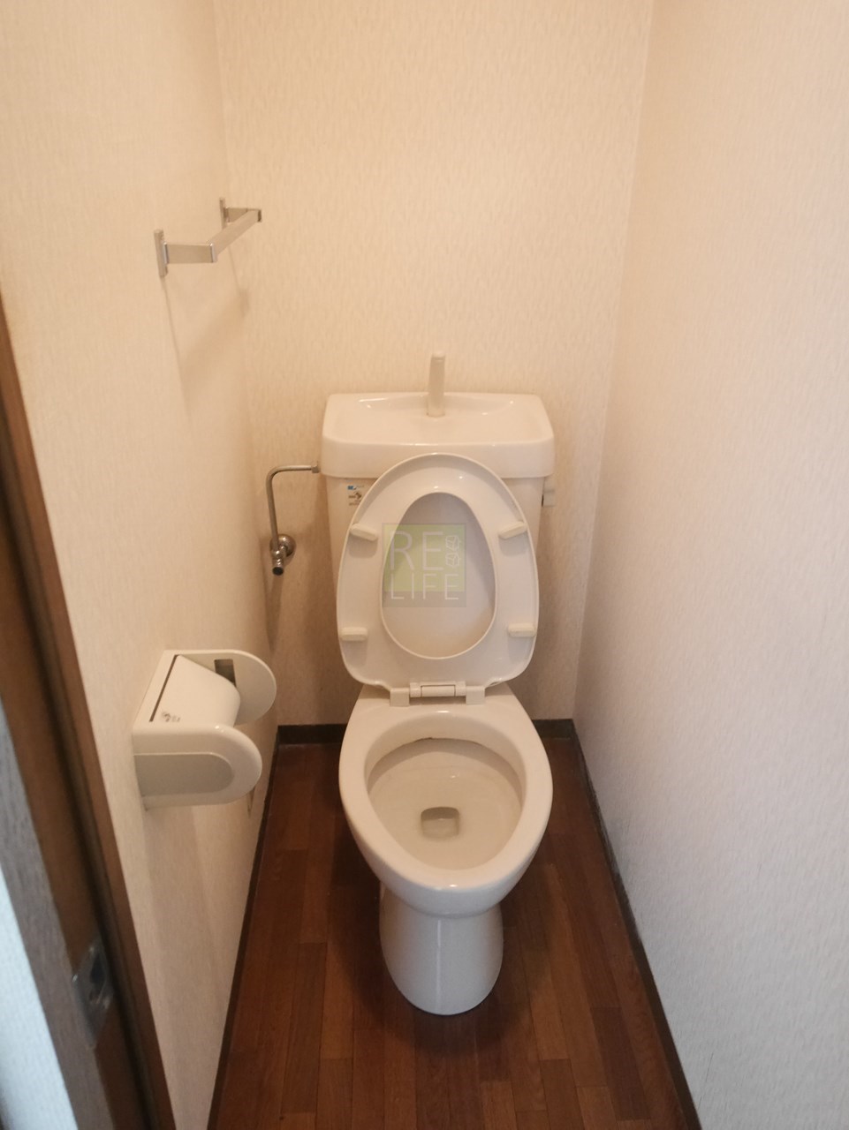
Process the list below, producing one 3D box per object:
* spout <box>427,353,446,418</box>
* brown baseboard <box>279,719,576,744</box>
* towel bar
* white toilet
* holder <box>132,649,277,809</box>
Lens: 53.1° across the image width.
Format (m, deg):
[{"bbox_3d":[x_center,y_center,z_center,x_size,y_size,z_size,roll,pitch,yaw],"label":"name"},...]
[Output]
[{"bbox_3d":[0.020,-0.340,1.597,0.034,0.123,0.072,-1,28,-2],"label":"spout"},{"bbox_3d":[0.006,0.420,2.114,0.728,0.059,0.011,-1,28,-2],"label":"brown baseboard"},{"bbox_3d":[-0.301,-0.490,1.251,0.069,0.054,0.486,-1,28,-2],"label":"towel bar"},{"bbox_3d":[0.029,0.231,1.523,0.410,0.880,0.770,0,28,-2],"label":"white toilet"},{"bbox_3d":[-0.250,0.190,1.004,0.134,0.115,0.159,-1,28,-2],"label":"holder"}]

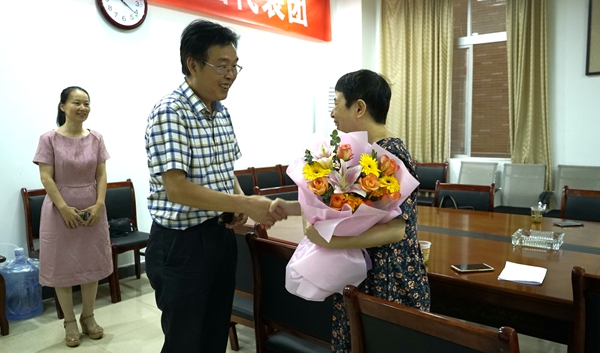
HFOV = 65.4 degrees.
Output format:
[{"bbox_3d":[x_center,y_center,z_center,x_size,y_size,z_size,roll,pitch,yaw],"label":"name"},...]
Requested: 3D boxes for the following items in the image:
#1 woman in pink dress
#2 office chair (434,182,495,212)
[{"bbox_3d":[-1.437,0.256,3.030,0.480,1.655,0.340,-7,8,-42],"label":"woman in pink dress"},{"bbox_3d":[1.087,0.531,3.366,0.460,0.925,0.550,4,8,39],"label":"office chair"}]

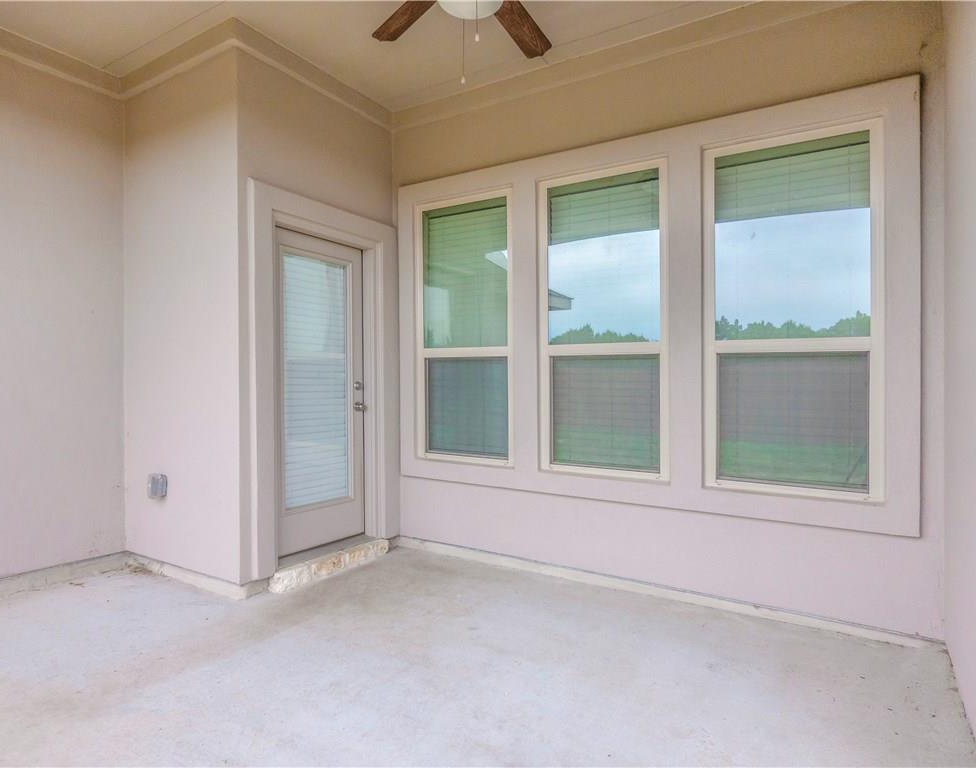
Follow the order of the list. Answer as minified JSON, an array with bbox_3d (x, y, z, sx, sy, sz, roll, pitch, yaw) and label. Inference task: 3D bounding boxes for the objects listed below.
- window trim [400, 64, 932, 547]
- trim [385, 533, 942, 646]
[{"bbox_3d":[0.673,-0.366,3.520,3.070,2.105,0.055,1,1,32],"label":"window trim"},{"bbox_3d":[0.684,1.170,3.526,3.180,0.075,0.030,1,1,32],"label":"trim"}]

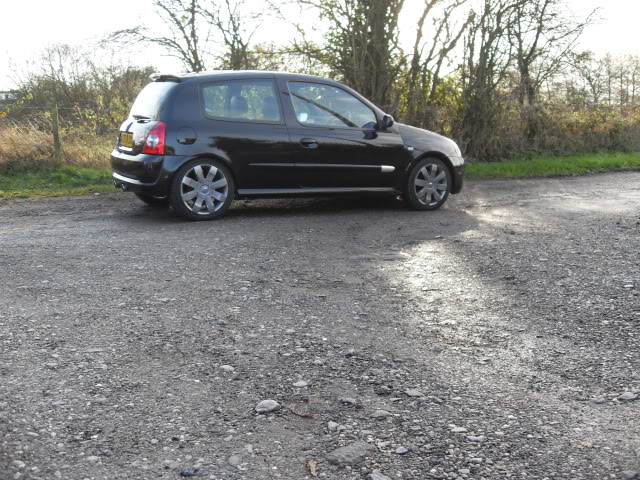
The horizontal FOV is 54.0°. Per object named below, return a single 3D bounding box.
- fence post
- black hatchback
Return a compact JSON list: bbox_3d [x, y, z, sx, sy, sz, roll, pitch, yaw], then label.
[{"bbox_3d":[-4.710,-1.838,11.223,0.110,1.134,0.110,-3,8,-22],"label":"fence post"},{"bbox_3d":[-0.202,-1.031,6.861,3.800,1.420,1.680,-4,9,-28],"label":"black hatchback"}]

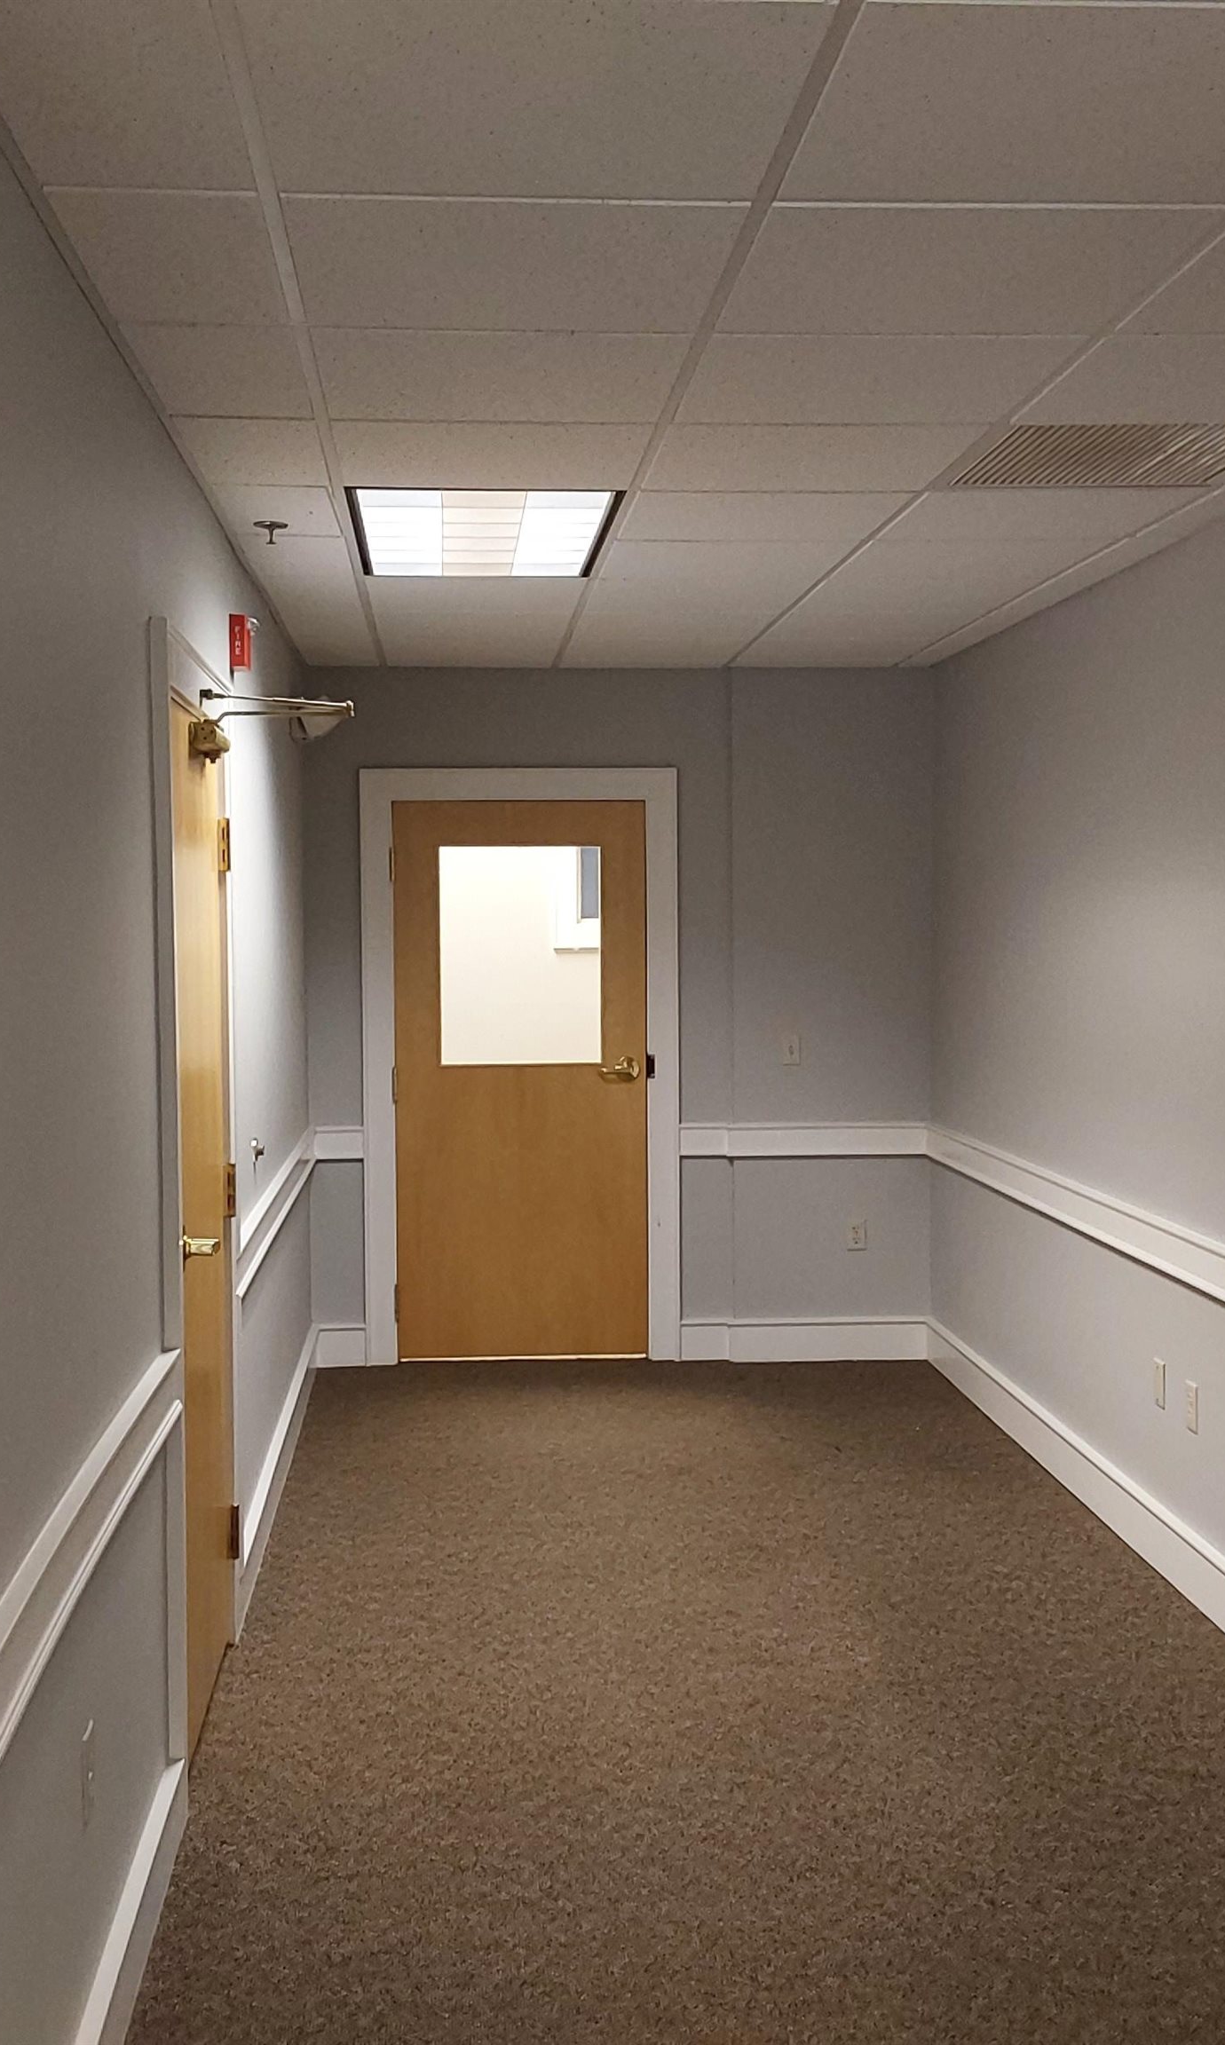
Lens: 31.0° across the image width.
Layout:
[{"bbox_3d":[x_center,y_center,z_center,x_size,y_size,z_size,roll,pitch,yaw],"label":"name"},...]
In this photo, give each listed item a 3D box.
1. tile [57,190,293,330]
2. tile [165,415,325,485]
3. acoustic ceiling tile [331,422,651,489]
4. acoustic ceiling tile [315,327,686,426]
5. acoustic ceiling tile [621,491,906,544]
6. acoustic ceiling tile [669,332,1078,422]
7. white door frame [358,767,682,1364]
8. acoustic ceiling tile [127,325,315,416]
[{"bbox_3d":[-0.589,-1.033,3.002,0.282,0.020,0.602,-1,3,-4],"label":"tile"},{"bbox_3d":[-0.685,-1.093,4.226,0.272,0.022,0.600,-1,3,-4],"label":"tile"},{"bbox_3d":[-0.235,-1.099,4.261,0.600,0.022,0.600,-1,3,-4],"label":"acoustic ceiling tile"},{"bbox_3d":[-0.187,-1.070,3.651,0.600,0.022,0.600,-1,3,-4],"label":"acoustic ceiling tile"},{"bbox_3d":[0.331,-1.129,4.902,0.602,0.020,0.602,-1,3,-4],"label":"acoustic ceiling tile"},{"bbox_3d":[0.423,-1.078,3.698,0.600,0.022,0.600,-1,3,-4],"label":"acoustic ceiling tile"},{"bbox_3d":[-0.326,0.161,7.989,1.141,2.150,0.130,-1,3,-4],"label":"white door frame"},{"bbox_3d":[-0.637,-1.064,3.616,0.272,0.022,0.600,-1,3,-4],"label":"acoustic ceiling tile"}]

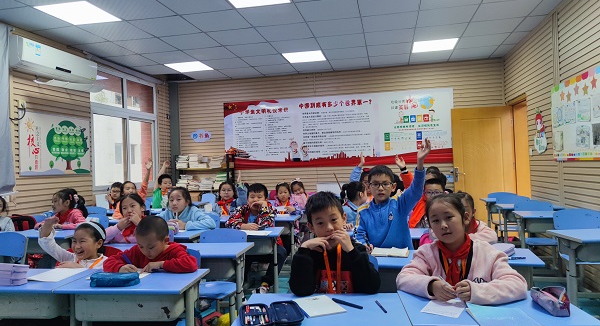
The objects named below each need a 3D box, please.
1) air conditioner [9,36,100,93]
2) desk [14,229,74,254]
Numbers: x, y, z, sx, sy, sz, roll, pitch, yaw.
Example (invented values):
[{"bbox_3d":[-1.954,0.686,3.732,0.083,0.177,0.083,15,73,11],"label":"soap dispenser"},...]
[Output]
[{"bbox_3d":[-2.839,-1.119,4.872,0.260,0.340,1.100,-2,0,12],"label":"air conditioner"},{"bbox_3d":[-2.183,0.984,3.721,0.600,0.715,0.400,-2,0,12],"label":"desk"}]

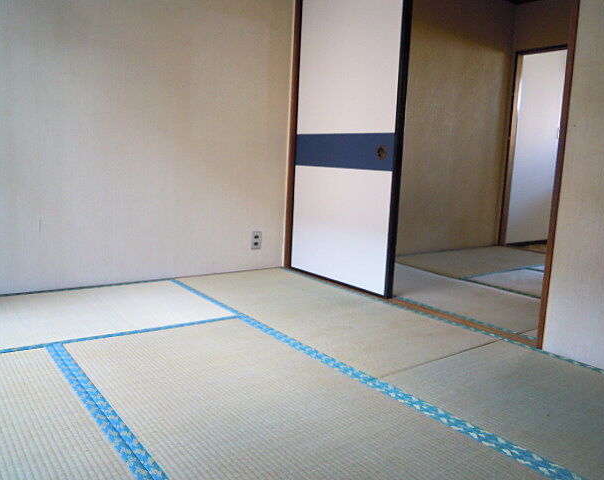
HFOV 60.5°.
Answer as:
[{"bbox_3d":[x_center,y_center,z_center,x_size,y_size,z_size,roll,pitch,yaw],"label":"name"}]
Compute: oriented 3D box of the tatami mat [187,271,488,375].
[{"bbox_3d":[0.046,0.357,2.689,0.817,0.050,1.738,-4,10,-37],"label":"tatami mat"}]

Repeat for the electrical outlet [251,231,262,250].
[{"bbox_3d":[-0.299,0.004,3.461,0.071,0.120,0.010,-4,10,-37],"label":"electrical outlet"}]

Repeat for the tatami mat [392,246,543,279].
[{"bbox_3d":[1.510,0.188,4.347,1.751,0.050,0.820,-4,10,-37],"label":"tatami mat"}]

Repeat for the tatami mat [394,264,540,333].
[{"bbox_3d":[0.759,0.312,3.229,0.785,0.050,1.724,-4,10,-37],"label":"tatami mat"}]

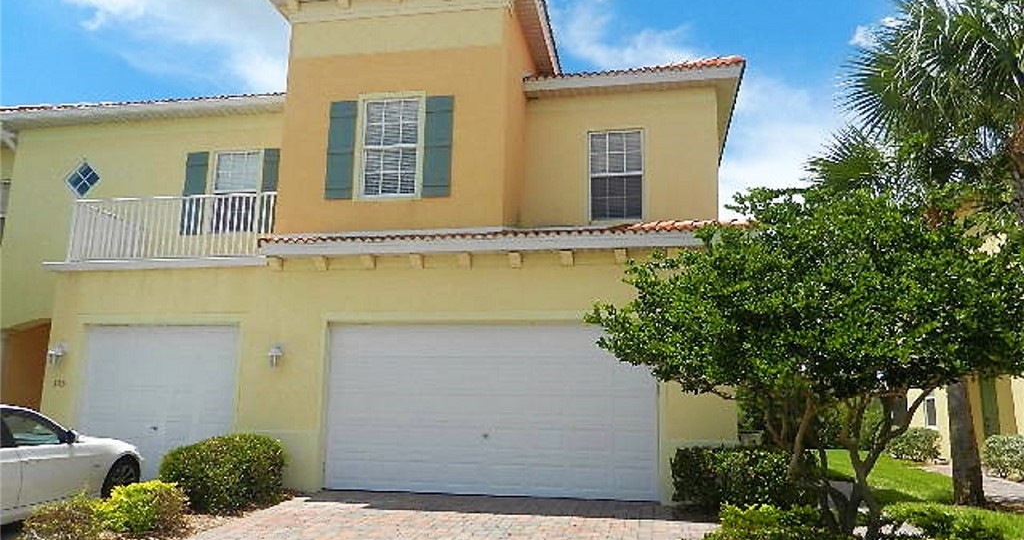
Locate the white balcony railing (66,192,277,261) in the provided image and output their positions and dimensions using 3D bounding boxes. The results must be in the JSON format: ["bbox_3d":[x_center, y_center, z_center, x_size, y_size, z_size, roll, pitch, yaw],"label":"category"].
[{"bbox_3d":[-5.464,-0.558,13.003,3.740,1.060,1.850,-1,-9,11],"label":"white balcony railing"}]

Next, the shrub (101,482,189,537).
[{"bbox_3d":[-4.014,2.601,8.121,0.849,0.504,0.849,-1,-9,11],"label":"shrub"}]

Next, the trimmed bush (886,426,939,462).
[{"bbox_3d":[9.068,3.920,16.625,1.100,0.720,1.200,-1,-9,10],"label":"trimmed bush"}]

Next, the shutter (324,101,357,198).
[{"bbox_3d":[-2.726,-1.902,11.791,0.450,1.630,0.050,-1,-9,11],"label":"shutter"}]

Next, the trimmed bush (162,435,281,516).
[{"bbox_3d":[-3.665,2.565,9.438,1.320,0.940,1.450,-1,-9,10],"label":"trimmed bush"}]

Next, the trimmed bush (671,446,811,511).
[{"bbox_3d":[2.956,2.715,9.509,1.700,0.800,0.680,-1,-9,11],"label":"trimmed bush"}]

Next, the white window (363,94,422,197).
[{"bbox_3d":[-1.881,-1.897,11.449,0.900,1.580,0.100,-1,-9,10],"label":"white window"}]

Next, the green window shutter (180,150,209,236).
[{"bbox_3d":[-6.079,-1.467,14.177,0.450,1.630,0.050,-1,-9,11],"label":"green window shutter"}]

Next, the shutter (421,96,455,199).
[{"bbox_3d":[-1.130,-1.893,11.284,0.450,1.600,0.050,-1,-9,10],"label":"shutter"}]

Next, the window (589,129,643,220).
[{"bbox_3d":[1.773,-1.598,12.551,0.910,1.590,0.100,-1,-9,10],"label":"window"}]

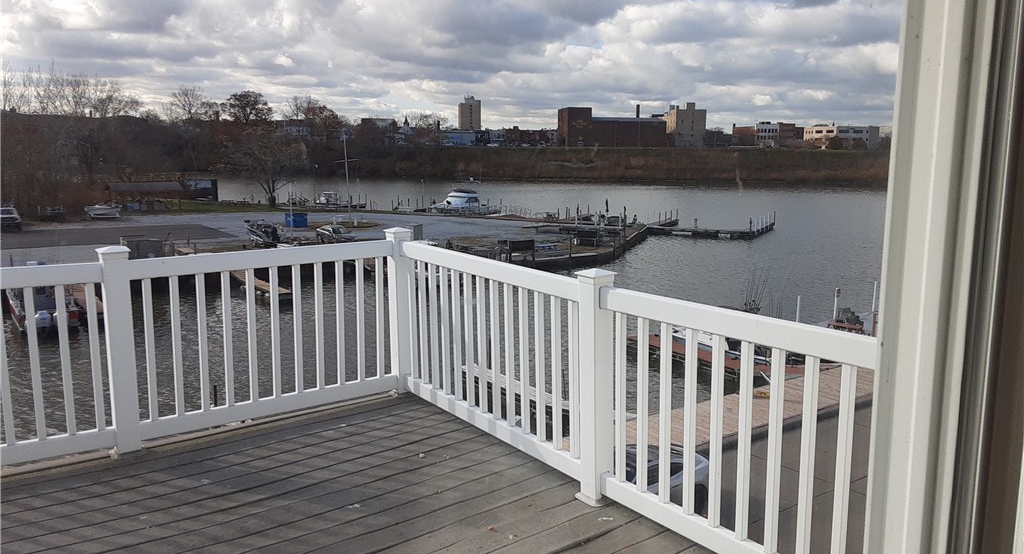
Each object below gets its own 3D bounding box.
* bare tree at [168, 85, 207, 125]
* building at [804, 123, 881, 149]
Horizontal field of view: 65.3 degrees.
[{"bbox_3d":[-108.680,-53.601,269.961,13.436,21.694,13.436,0,9,0],"label":"bare tree"},{"bbox_3d":[155.701,-65.452,378.541,21.091,12.071,30.214,-1,9,-7],"label":"building"}]

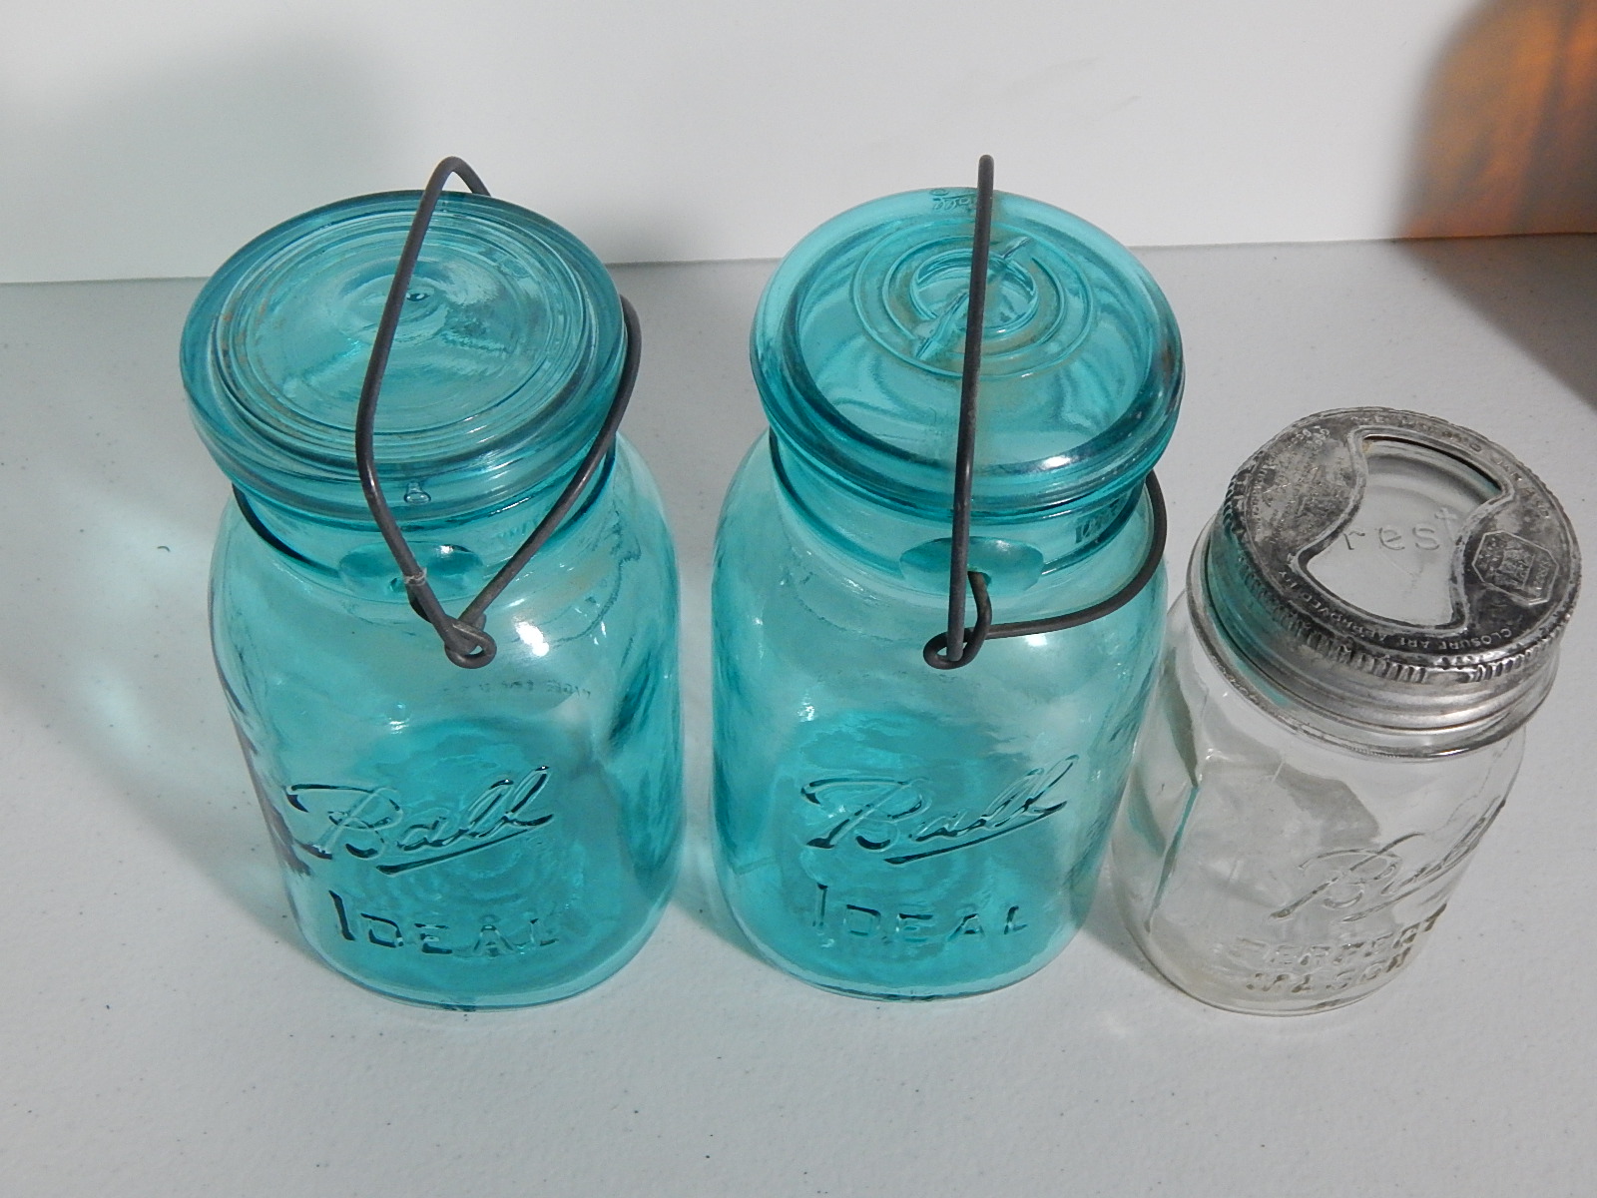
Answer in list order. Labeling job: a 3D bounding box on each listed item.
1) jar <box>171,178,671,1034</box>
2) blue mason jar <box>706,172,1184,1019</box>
[{"bbox_3d":[-0.076,0.004,0.435,0.100,0.188,0.100,1,49,-1],"label":"jar"},{"bbox_3d":[0.031,0.002,0.440,0.100,0.189,0.100,1,49,-1],"label":"blue mason jar"}]

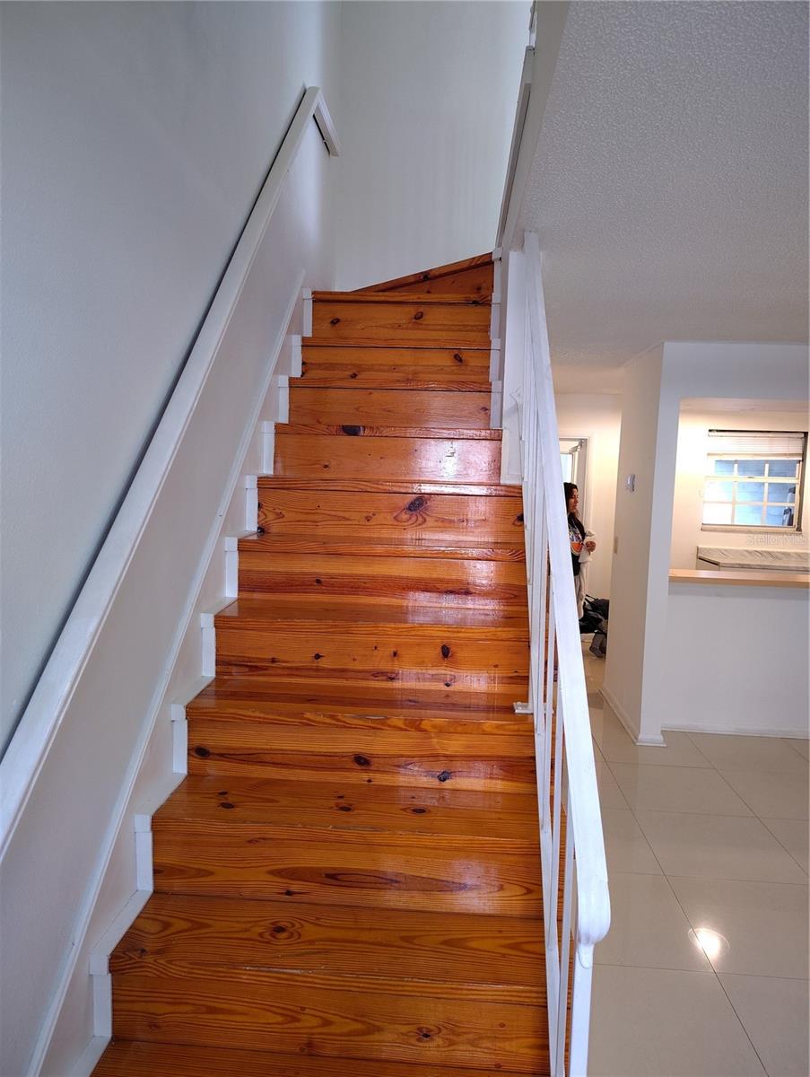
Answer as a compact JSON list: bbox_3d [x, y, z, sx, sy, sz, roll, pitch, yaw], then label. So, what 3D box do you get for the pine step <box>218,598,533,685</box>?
[{"bbox_3d":[-0.066,0.332,2.295,0.975,0.201,0.240,2,5,4],"label":"pine step"}]

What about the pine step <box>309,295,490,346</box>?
[{"bbox_3d":[-0.012,-1.006,3.531,0.830,0.240,0.240,2,5,4],"label":"pine step"}]

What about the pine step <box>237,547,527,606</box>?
[{"bbox_3d":[-0.053,0.111,2.517,0.970,0.200,0.230,2,5,4],"label":"pine step"}]

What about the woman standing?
[{"bbox_3d":[1.474,0.303,6.527,0.380,1.600,0.480,5,6,32],"label":"woman standing"}]

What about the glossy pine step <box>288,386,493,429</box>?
[{"bbox_3d":[-0.057,-0.546,3.121,0.830,0.199,0.240,2,5,4],"label":"glossy pine step"}]

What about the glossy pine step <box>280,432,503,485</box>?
[{"bbox_3d":[-0.058,-0.333,2.940,0.870,0.200,0.230,2,5,4],"label":"glossy pine step"}]

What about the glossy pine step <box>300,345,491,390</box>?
[{"bbox_3d":[-0.035,-0.766,3.329,0.830,0.202,0.240,2,5,4],"label":"glossy pine step"}]

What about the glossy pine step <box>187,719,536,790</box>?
[{"bbox_3d":[-0.089,0.551,2.086,0.975,0.200,0.240,2,5,4],"label":"glossy pine step"}]

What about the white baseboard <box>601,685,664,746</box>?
[{"bbox_3d":[1.565,1.189,5.189,0.185,0.078,1.146,2,5,4],"label":"white baseboard"}]

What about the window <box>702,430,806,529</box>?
[{"bbox_3d":[3.344,-0.549,7.169,0.940,0.960,0.100,2,5,4],"label":"window"}]

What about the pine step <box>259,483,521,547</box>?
[{"bbox_3d":[-0.035,-0.110,2.727,0.960,0.200,0.230,2,5,4],"label":"pine step"}]

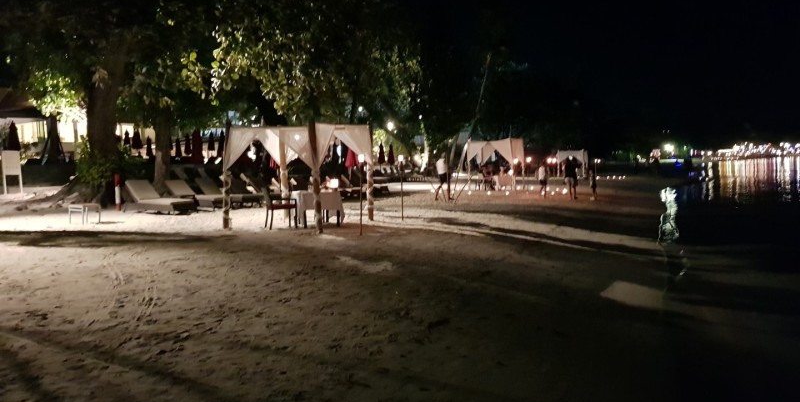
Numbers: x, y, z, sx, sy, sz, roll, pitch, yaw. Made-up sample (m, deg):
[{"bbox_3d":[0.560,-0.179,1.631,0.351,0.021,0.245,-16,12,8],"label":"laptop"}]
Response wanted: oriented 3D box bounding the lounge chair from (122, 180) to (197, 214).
[{"bbox_3d":[-6.847,-0.119,17.006,1.930,0.870,0.730,2,5,26],"label":"lounge chair"}]

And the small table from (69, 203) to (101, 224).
[{"bbox_3d":[-7.515,0.313,14.340,0.480,0.450,0.480,2,5,25],"label":"small table"}]

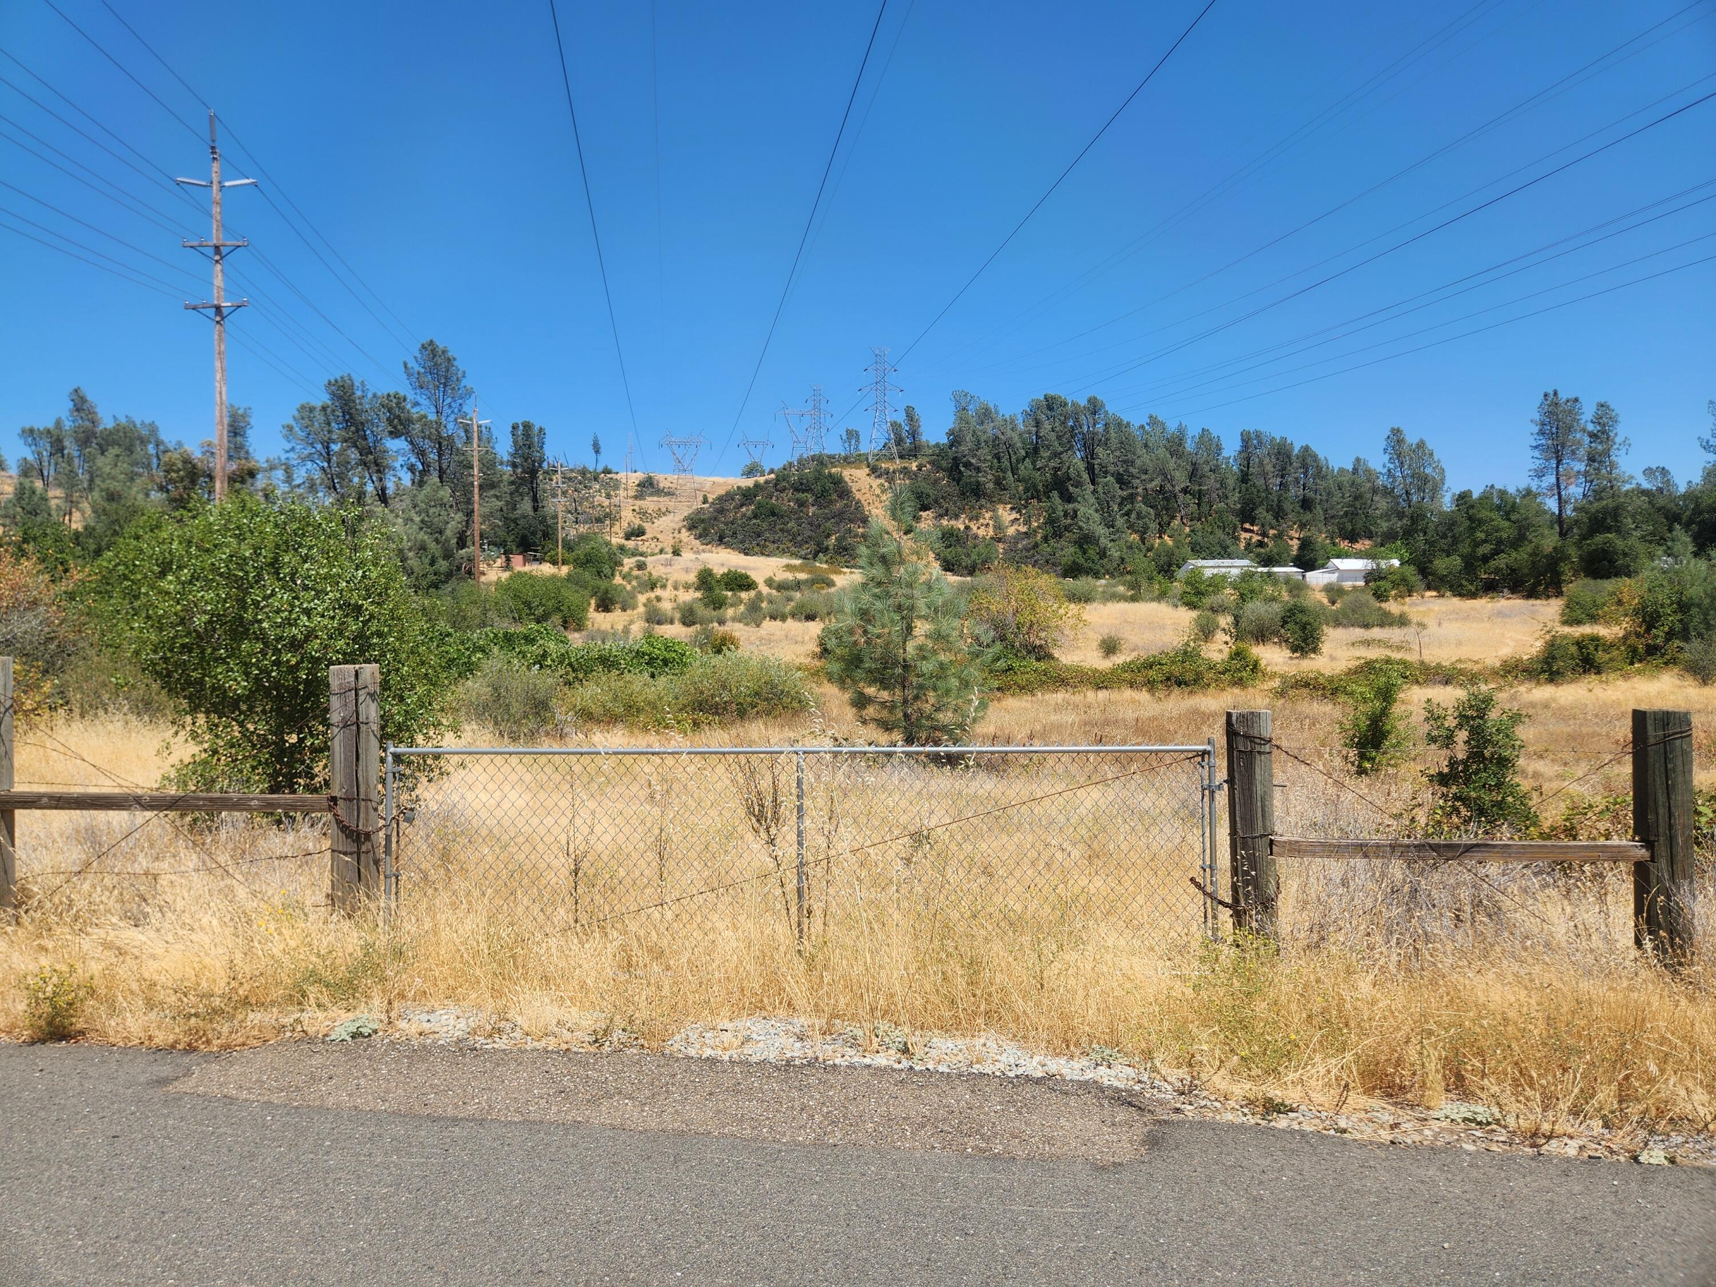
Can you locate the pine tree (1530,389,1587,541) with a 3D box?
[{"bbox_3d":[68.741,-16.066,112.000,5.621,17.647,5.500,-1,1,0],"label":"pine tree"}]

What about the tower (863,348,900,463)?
[{"bbox_3d":[6.790,-68.871,330.000,12.368,33.240,8.500,-1,1,0],"label":"tower"}]

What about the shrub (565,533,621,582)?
[{"bbox_3d":[-26.008,-8.494,112.000,5.492,4.707,5.300,-1,1,0],"label":"shrub"}]

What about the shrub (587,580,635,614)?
[{"bbox_3d":[-12.548,-2.387,58.000,2.374,1.696,2.100,-1,1,0],"label":"shrub"}]

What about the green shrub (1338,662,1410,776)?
[{"bbox_3d":[5.991,0.916,13.200,0.780,1.350,0.720,-1,1,0],"label":"green shrub"}]

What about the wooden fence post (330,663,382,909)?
[{"bbox_3d":[-2.627,0.822,5.950,0.215,1.413,0.195,-1,1,-10],"label":"wooden fence post"}]

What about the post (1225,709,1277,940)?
[{"bbox_3d":[2.053,1.018,5.950,0.190,1.329,0.185,0,1,6],"label":"post"}]

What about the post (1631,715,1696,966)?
[{"bbox_3d":[4.102,1.033,5.800,0.195,1.378,0.175,0,1,14],"label":"post"}]

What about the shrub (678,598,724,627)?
[{"bbox_3d":[-8.013,-1.534,58.000,2.200,1.500,2.000,-1,1,0],"label":"shrub"}]

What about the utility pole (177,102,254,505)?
[{"bbox_3d":[-25.212,-11.164,45.000,2.850,19.735,0.450,0,1,10],"label":"utility pole"}]

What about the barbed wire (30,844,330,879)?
[{"bbox_3d":[-3.510,1.127,5.850,1.840,0.188,0.050,-1,1,12],"label":"barbed wire"}]

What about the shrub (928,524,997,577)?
[{"bbox_3d":[11.611,-10.141,125.000,7.724,5.684,7.000,-1,1,0],"label":"shrub"}]

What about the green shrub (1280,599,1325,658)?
[{"bbox_3d":[14.811,-0.491,38.000,1.510,1.910,1.500,-1,1,0],"label":"green shrub"}]

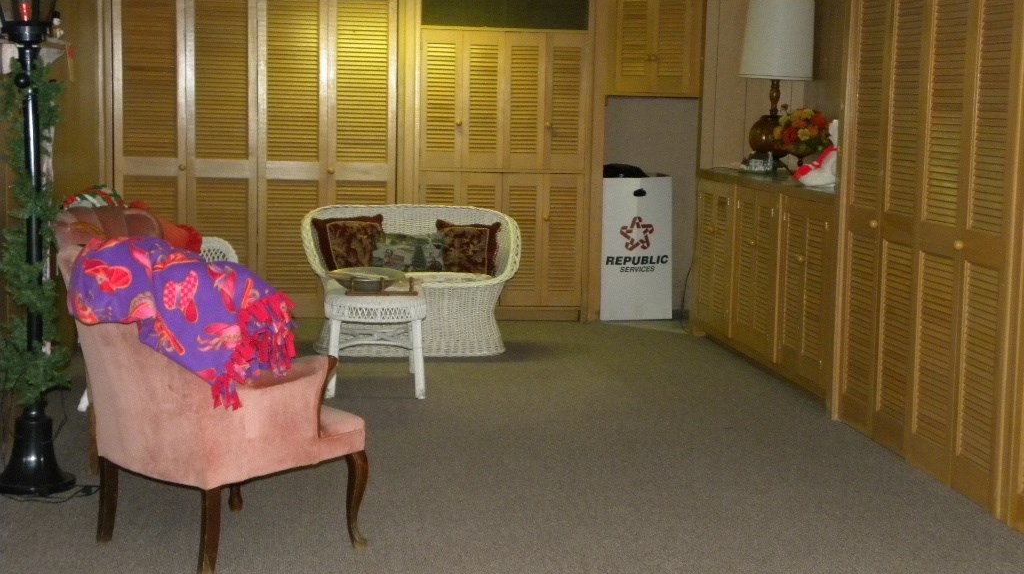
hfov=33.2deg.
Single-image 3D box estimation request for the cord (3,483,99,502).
[{"bbox_3d":[-1.593,0.700,5.880,0.360,0.020,0.270,0,6,-8],"label":"cord"}]

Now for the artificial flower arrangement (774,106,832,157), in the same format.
[{"bbox_3d":[1.626,-0.844,9.561,0.330,0.330,0.300,0,6,-8],"label":"artificial flower arrangement"}]

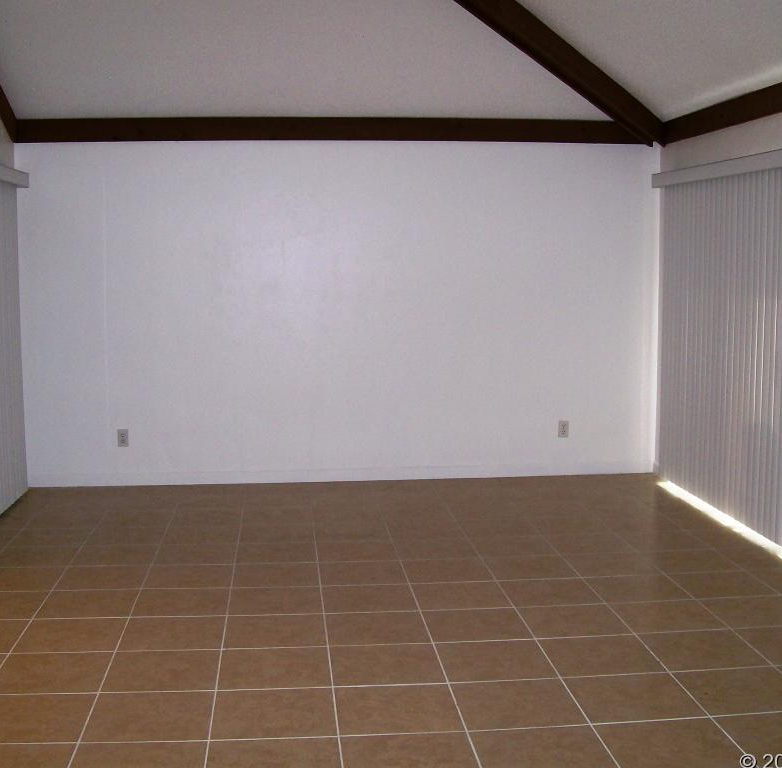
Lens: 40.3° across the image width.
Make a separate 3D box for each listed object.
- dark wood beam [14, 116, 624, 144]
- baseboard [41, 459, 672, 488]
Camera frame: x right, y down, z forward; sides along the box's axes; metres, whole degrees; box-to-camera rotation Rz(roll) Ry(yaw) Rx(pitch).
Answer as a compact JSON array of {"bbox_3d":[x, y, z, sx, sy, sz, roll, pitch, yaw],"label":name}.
[{"bbox_3d":[-0.301,-1.664,6.971,4.240,0.158,0.060,-1,6,-5],"label":"dark wood beam"},{"bbox_3d":[-0.295,0.617,7.242,4.250,0.088,0.017,-1,6,-5],"label":"baseboard"}]

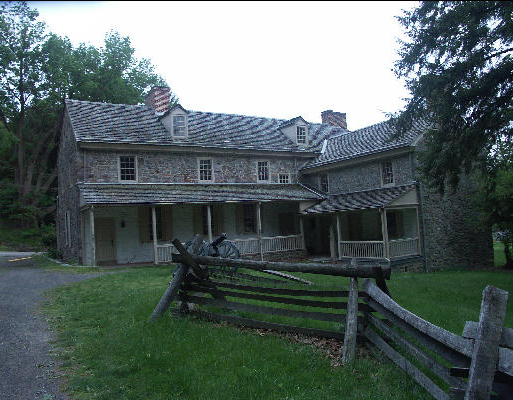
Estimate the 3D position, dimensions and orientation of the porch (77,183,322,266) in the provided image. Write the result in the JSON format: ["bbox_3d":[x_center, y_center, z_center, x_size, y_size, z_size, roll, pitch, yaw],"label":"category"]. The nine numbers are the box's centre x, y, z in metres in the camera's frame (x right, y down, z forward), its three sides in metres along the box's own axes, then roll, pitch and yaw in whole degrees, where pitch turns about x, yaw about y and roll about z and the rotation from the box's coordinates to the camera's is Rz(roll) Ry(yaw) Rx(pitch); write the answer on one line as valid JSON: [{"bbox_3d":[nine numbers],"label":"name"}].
[{"bbox_3d":[-2.391,1.117,24.018,13.610,4.346,2.703,-1,-4,-30],"label":"porch"}]

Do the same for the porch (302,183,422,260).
[{"bbox_3d":[4.987,1.255,22.708,2.332,3.519,6.837,-1,-4,-30],"label":"porch"}]

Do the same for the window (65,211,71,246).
[{"bbox_3d":[-11.320,1.736,25.861,0.170,2.099,1.378,-1,-4,-30],"label":"window"}]

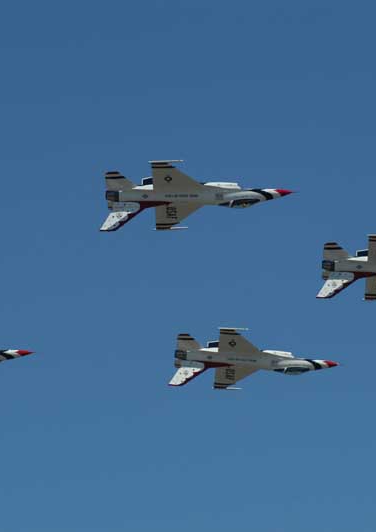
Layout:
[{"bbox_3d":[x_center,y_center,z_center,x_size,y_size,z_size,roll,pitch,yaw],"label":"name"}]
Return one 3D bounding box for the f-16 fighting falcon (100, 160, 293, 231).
[{"bbox_3d":[0.891,-4.496,363.740,15.000,4.300,9.600,0,-31,2],"label":"f-16 fighting falcon"}]

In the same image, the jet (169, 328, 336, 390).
[{"bbox_3d":[5.928,8.963,413.372,15.000,4.300,9.600,4,-34,0],"label":"jet"}]

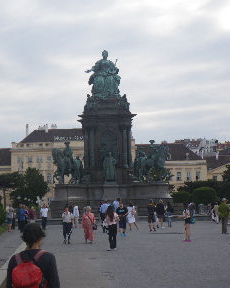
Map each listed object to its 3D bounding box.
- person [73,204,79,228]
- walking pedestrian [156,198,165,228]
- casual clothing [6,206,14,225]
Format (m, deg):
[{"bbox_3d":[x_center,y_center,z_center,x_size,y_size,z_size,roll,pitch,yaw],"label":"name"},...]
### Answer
[{"bbox_3d":[-2.634,4.969,47.300,0.480,1.657,0.360,1,-5,-18],"label":"person"},{"bbox_3d":[2.830,4.344,42.500,0.530,1.770,0.400,-3,-6,24],"label":"walking pedestrian"},{"bbox_3d":[-6.452,4.409,42.267,0.360,1.110,0.480,4,-7,-44],"label":"casual clothing"}]

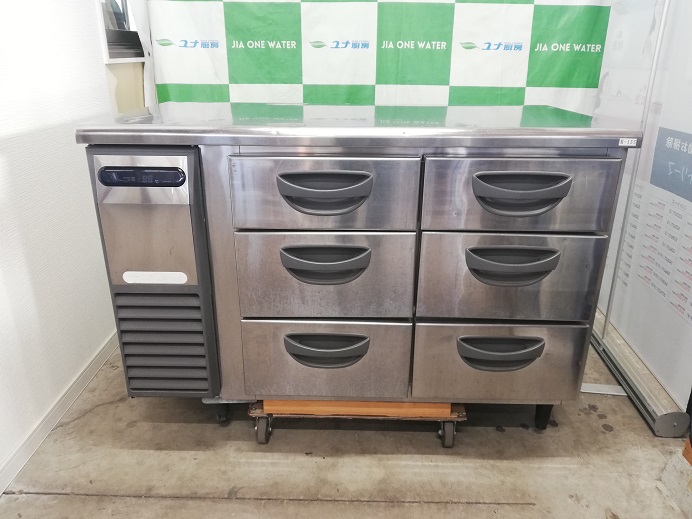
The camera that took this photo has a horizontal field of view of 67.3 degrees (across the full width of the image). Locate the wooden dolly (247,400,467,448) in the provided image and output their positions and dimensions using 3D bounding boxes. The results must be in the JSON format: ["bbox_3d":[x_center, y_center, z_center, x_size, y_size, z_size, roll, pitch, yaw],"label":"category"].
[{"bbox_3d":[0.037,0.368,1.631,0.590,0.160,0.480,1,21,1],"label":"wooden dolly"}]

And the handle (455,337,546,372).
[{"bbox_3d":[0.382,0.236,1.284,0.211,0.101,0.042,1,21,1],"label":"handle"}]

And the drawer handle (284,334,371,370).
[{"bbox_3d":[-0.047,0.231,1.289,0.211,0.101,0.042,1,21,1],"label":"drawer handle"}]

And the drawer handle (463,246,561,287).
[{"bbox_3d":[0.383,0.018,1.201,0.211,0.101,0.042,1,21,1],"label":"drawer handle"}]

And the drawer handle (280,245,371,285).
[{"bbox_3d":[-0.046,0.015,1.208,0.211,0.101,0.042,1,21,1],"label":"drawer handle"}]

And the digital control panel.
[{"bbox_3d":[-0.449,-0.181,1.144,0.196,0.048,0.020,1,21,1],"label":"digital control panel"}]

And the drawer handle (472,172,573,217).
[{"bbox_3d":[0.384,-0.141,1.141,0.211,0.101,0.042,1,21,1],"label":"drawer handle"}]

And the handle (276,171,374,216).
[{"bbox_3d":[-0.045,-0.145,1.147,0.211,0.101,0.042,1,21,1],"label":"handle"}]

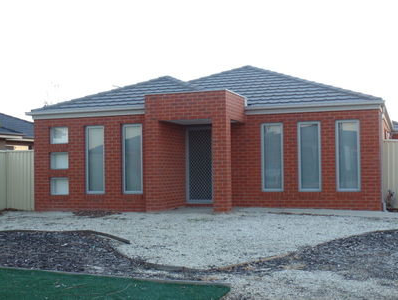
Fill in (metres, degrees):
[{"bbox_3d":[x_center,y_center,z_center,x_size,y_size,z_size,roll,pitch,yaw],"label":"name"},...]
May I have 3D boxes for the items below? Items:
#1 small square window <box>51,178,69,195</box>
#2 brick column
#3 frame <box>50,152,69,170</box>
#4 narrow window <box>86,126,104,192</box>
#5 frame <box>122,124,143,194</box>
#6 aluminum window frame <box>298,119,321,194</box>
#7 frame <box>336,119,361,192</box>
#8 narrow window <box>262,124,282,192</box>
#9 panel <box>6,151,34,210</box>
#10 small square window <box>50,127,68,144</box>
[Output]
[{"bbox_3d":[-3.725,0.971,16.139,0.580,0.460,0.100,-1,-2,19],"label":"small square window"},{"bbox_3d":[0.564,0.364,14.446,0.350,2.219,0.350,-1,-2,19],"label":"brick column"},{"bbox_3d":[-3.733,0.289,16.160,0.580,0.460,0.100,-1,-2,19],"label":"frame"},{"bbox_3d":[-2.723,0.255,15.817,0.590,1.800,0.100,-1,-2,19],"label":"narrow window"},{"bbox_3d":[-1.700,0.231,15.469,0.590,1.800,0.100,-1,-2,19],"label":"frame"},{"bbox_3d":[2.848,0.166,15.465,0.590,1.800,0.100,-1,-2,19],"label":"aluminum window frame"},{"bbox_3d":[3.766,0.144,15.152,0.590,1.800,0.100,-1,-2,19],"label":"frame"},{"bbox_3d":[1.935,0.187,15.775,0.590,1.800,0.100,-1,-2,19],"label":"narrow window"},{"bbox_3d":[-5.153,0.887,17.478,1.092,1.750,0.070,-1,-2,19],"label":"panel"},{"bbox_3d":[-3.742,-0.394,16.182,0.580,0.460,0.100,-1,-2,19],"label":"small square window"}]

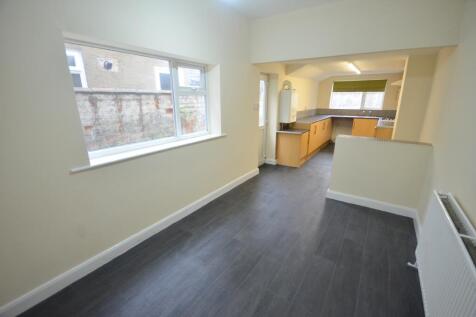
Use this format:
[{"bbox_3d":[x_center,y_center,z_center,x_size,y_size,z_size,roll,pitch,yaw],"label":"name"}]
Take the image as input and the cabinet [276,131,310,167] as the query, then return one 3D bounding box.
[{"bbox_3d":[1.255,-0.261,4.612,0.575,0.729,0.566,11,19,34],"label":"cabinet"}]

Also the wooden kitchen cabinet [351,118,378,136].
[{"bbox_3d":[3.960,-0.833,6.308,0.628,0.880,0.580,11,19,34],"label":"wooden kitchen cabinet"}]

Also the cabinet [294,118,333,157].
[{"bbox_3d":[2.139,-0.690,5.799,0.580,0.869,2.470,11,19,34],"label":"cabinet"}]

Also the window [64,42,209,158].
[{"bbox_3d":[-0.874,-0.617,2.155,0.069,0.938,1.587,11,19,34],"label":"window"}]

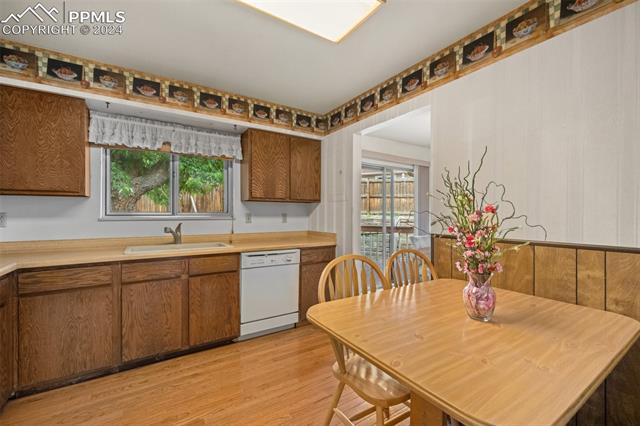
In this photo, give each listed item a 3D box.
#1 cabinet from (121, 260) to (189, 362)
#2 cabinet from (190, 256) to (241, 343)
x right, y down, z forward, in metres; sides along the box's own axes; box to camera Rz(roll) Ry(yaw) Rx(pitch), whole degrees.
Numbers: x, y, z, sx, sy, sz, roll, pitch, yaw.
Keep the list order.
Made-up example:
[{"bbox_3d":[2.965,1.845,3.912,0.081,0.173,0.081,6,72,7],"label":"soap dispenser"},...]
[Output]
[{"bbox_3d":[-1.434,0.738,2.319,0.450,0.744,0.595,0,0,-34],"label":"cabinet"},{"bbox_3d":[-1.071,0.741,2.561,0.433,0.744,0.595,0,0,-34],"label":"cabinet"}]

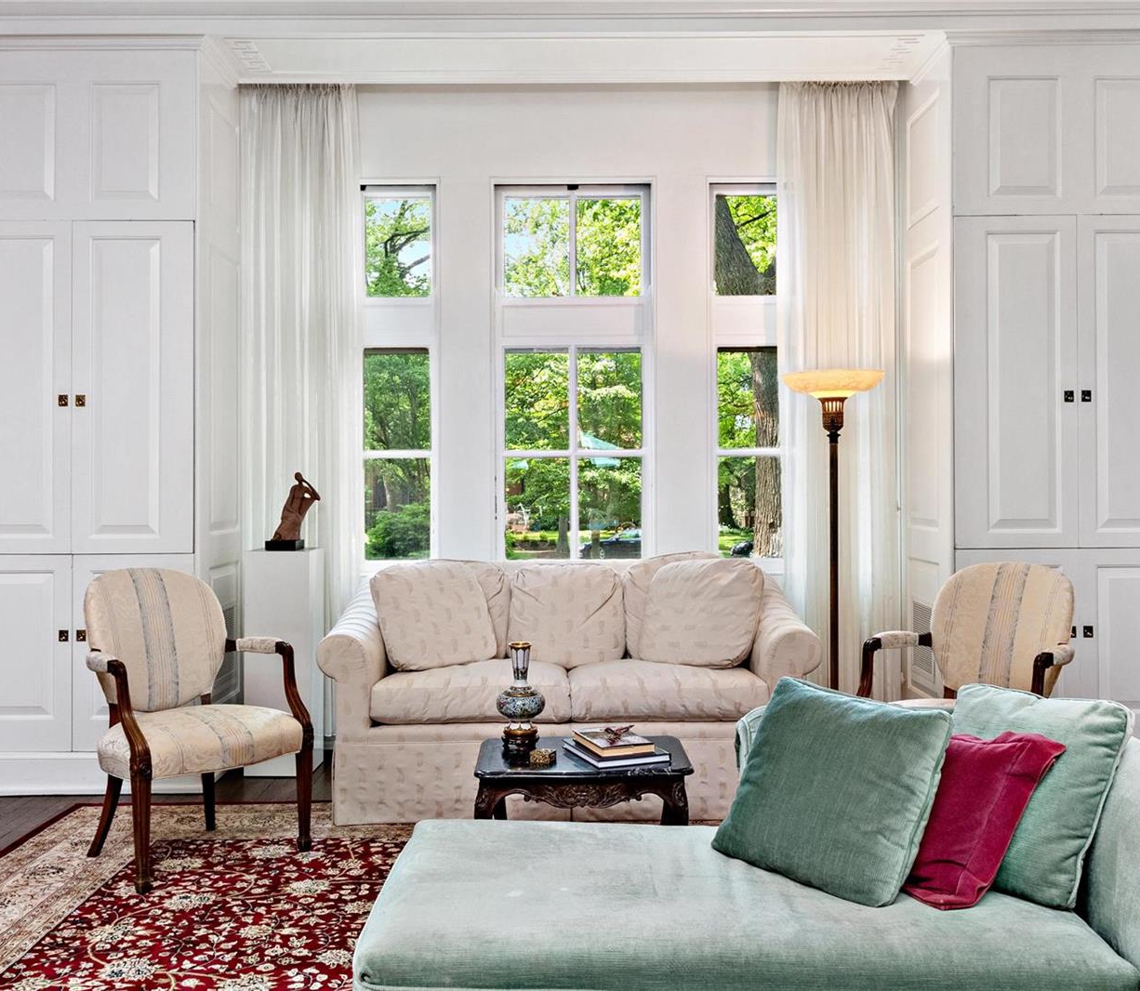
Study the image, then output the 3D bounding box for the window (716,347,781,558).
[{"bbox_3d":[0.846,-0.200,5.450,0.329,1.002,0.090,0,0,0],"label":"window"}]

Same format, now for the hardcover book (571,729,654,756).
[{"bbox_3d":[0.127,0.737,3.472,0.170,0.026,0.258,0,0,-18],"label":"hardcover book"}]

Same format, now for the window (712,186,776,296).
[{"bbox_3d":[0.832,-1.199,5.450,0.323,0.525,0.090,0,0,0],"label":"window"}]

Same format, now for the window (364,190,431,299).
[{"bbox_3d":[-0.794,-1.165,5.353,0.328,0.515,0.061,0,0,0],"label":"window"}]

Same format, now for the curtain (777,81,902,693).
[{"bbox_3d":[1.228,-0.402,5.270,0.567,2.970,0.150,0,0,0],"label":"curtain"}]

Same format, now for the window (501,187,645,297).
[{"bbox_3d":[0.016,-1.190,5.450,0.696,0.531,0.090,0,0,0],"label":"window"}]

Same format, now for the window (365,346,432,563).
[{"bbox_3d":[-0.813,-0.194,5.450,0.329,1.002,0.090,0,0,0],"label":"window"}]

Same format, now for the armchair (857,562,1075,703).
[{"bbox_3d":[1.312,0.715,3.808,0.561,0.929,0.601,0,0,-44],"label":"armchair"}]

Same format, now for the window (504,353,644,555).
[{"bbox_3d":[0.019,-0.197,5.450,0.679,0.996,0.090,0,0,0],"label":"window"}]

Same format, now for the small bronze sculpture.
[{"bbox_3d":[-1.200,0.068,5.020,0.225,0.335,0.130,0,0,0],"label":"small bronze sculpture"}]

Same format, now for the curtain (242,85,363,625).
[{"bbox_3d":[-1.205,-0.382,5.202,0.545,2.959,0.141,0,0,0],"label":"curtain"}]

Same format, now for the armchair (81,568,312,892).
[{"bbox_3d":[-1.253,0.719,3.816,0.561,0.929,0.601,0,0,45],"label":"armchair"}]

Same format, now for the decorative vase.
[{"bbox_3d":[-0.143,0.599,3.370,0.140,0.328,0.140,0,0,0],"label":"decorative vase"}]

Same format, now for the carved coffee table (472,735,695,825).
[{"bbox_3d":[0.042,0.967,3.350,0.595,0.440,0.460,0,0,0],"label":"carved coffee table"}]

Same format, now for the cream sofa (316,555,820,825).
[{"bbox_3d":[0.000,0.722,4.616,1.808,0.919,0.939,0,0,-1],"label":"cream sofa"}]

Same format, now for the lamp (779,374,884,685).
[{"bbox_3d":[1.091,0.332,4.798,0.419,1.692,0.419,0,0,0],"label":"lamp"}]

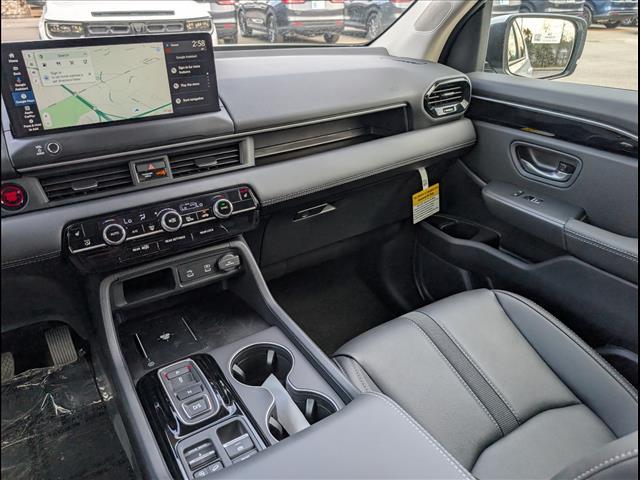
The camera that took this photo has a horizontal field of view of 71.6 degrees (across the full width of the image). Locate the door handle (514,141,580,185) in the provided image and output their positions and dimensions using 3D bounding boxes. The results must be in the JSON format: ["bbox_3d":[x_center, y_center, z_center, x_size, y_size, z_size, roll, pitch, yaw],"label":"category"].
[{"bbox_3d":[0.489,-0.169,0.966,0.037,0.070,0.148,-19,36,-30],"label":"door handle"}]

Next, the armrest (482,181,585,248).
[{"bbox_3d":[0.458,-0.055,0.979,0.087,0.065,0.210,-19,36,-30],"label":"armrest"}]

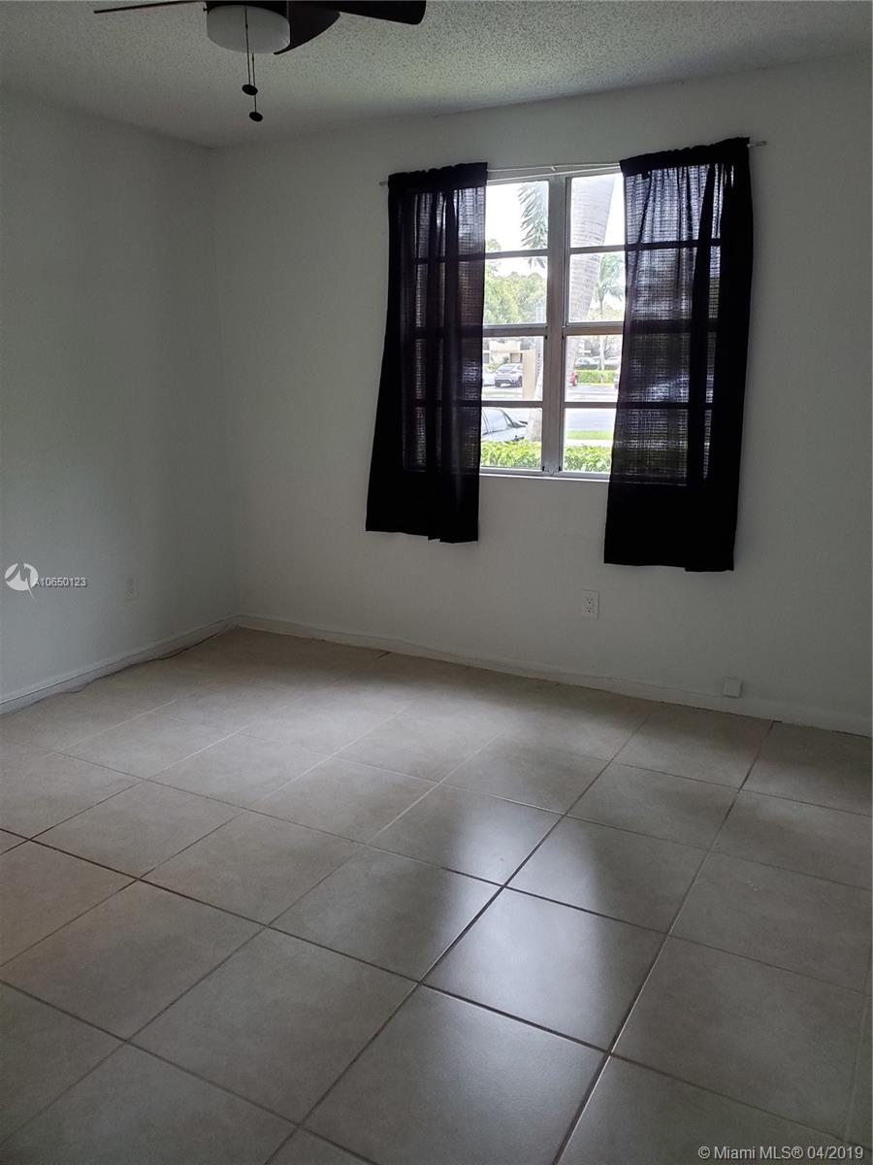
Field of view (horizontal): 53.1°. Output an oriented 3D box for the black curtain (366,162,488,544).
[{"bbox_3d":[-0.069,-0.987,3.946,0.635,1.620,0.090,7,15,27],"label":"black curtain"}]

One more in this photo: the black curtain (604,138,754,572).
[{"bbox_3d":[0.950,-0.839,3.436,0.533,1.614,0.090,7,15,27],"label":"black curtain"}]

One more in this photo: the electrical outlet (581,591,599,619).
[{"bbox_3d":[0.676,0.099,3.856,0.076,0.122,0.010,7,15,27],"label":"electrical outlet"}]

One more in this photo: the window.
[{"bbox_3d":[0.510,-1.067,3.710,1.430,1.237,0.100,7,15,27],"label":"window"}]

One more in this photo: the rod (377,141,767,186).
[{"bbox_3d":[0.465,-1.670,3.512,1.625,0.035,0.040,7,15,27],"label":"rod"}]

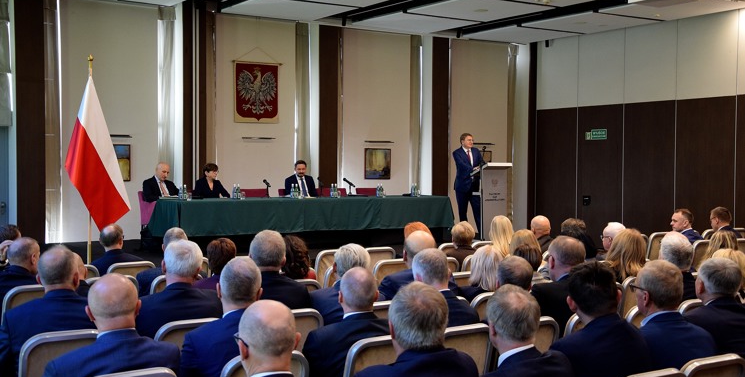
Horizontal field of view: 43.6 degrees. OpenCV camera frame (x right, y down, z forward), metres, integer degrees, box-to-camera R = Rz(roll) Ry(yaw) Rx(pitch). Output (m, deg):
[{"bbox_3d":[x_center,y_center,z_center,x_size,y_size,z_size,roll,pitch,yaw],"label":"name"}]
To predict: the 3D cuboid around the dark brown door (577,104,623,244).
[{"bbox_3d":[4.380,-0.215,17.855,0.080,2.760,1.160,-1,2,-33],"label":"dark brown door"}]

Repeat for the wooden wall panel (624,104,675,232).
[{"bbox_3d":[5.200,-0.157,17.412,0.090,2.880,1.190,-1,2,-35],"label":"wooden wall panel"}]

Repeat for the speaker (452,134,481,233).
[{"bbox_3d":[1.576,-0.029,15.350,0.540,1.757,0.450,0,1,-34],"label":"speaker"}]

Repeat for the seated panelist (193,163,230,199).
[{"bbox_3d":[-2.179,0.282,12.507,0.550,1.237,0.700,0,1,-34],"label":"seated panelist"}]

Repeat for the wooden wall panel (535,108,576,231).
[{"bbox_3d":[3.879,-0.246,19.418,0.080,2.821,1.155,0,1,-34],"label":"wooden wall panel"}]

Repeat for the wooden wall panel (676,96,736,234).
[{"bbox_3d":[5.899,-0.175,16.408,0.080,2.821,1.236,0,1,-34],"label":"wooden wall panel"}]

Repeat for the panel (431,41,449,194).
[{"bbox_3d":[1.307,-1.068,18.286,0.400,3.720,0.100,-1,2,-35],"label":"panel"}]

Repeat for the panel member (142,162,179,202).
[{"bbox_3d":[-2.798,0.275,12.508,0.500,1.260,0.650,-1,2,-36],"label":"panel member"}]

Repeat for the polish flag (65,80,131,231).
[{"bbox_3d":[-3.193,-0.406,10.800,0.700,1.820,0.330,0,1,-25],"label":"polish flag"}]

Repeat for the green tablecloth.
[{"bbox_3d":[-0.831,0.373,13.250,4.420,0.470,0.860,-1,2,-35],"label":"green tablecloth"}]

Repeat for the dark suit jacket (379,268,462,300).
[{"bbox_3d":[0.294,0.806,5.857,0.480,0.620,0.340,0,2,-28],"label":"dark suit jacket"}]

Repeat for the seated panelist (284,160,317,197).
[{"bbox_3d":[-1.016,0.235,13.753,0.500,1.290,0.650,0,1,-27],"label":"seated panelist"}]

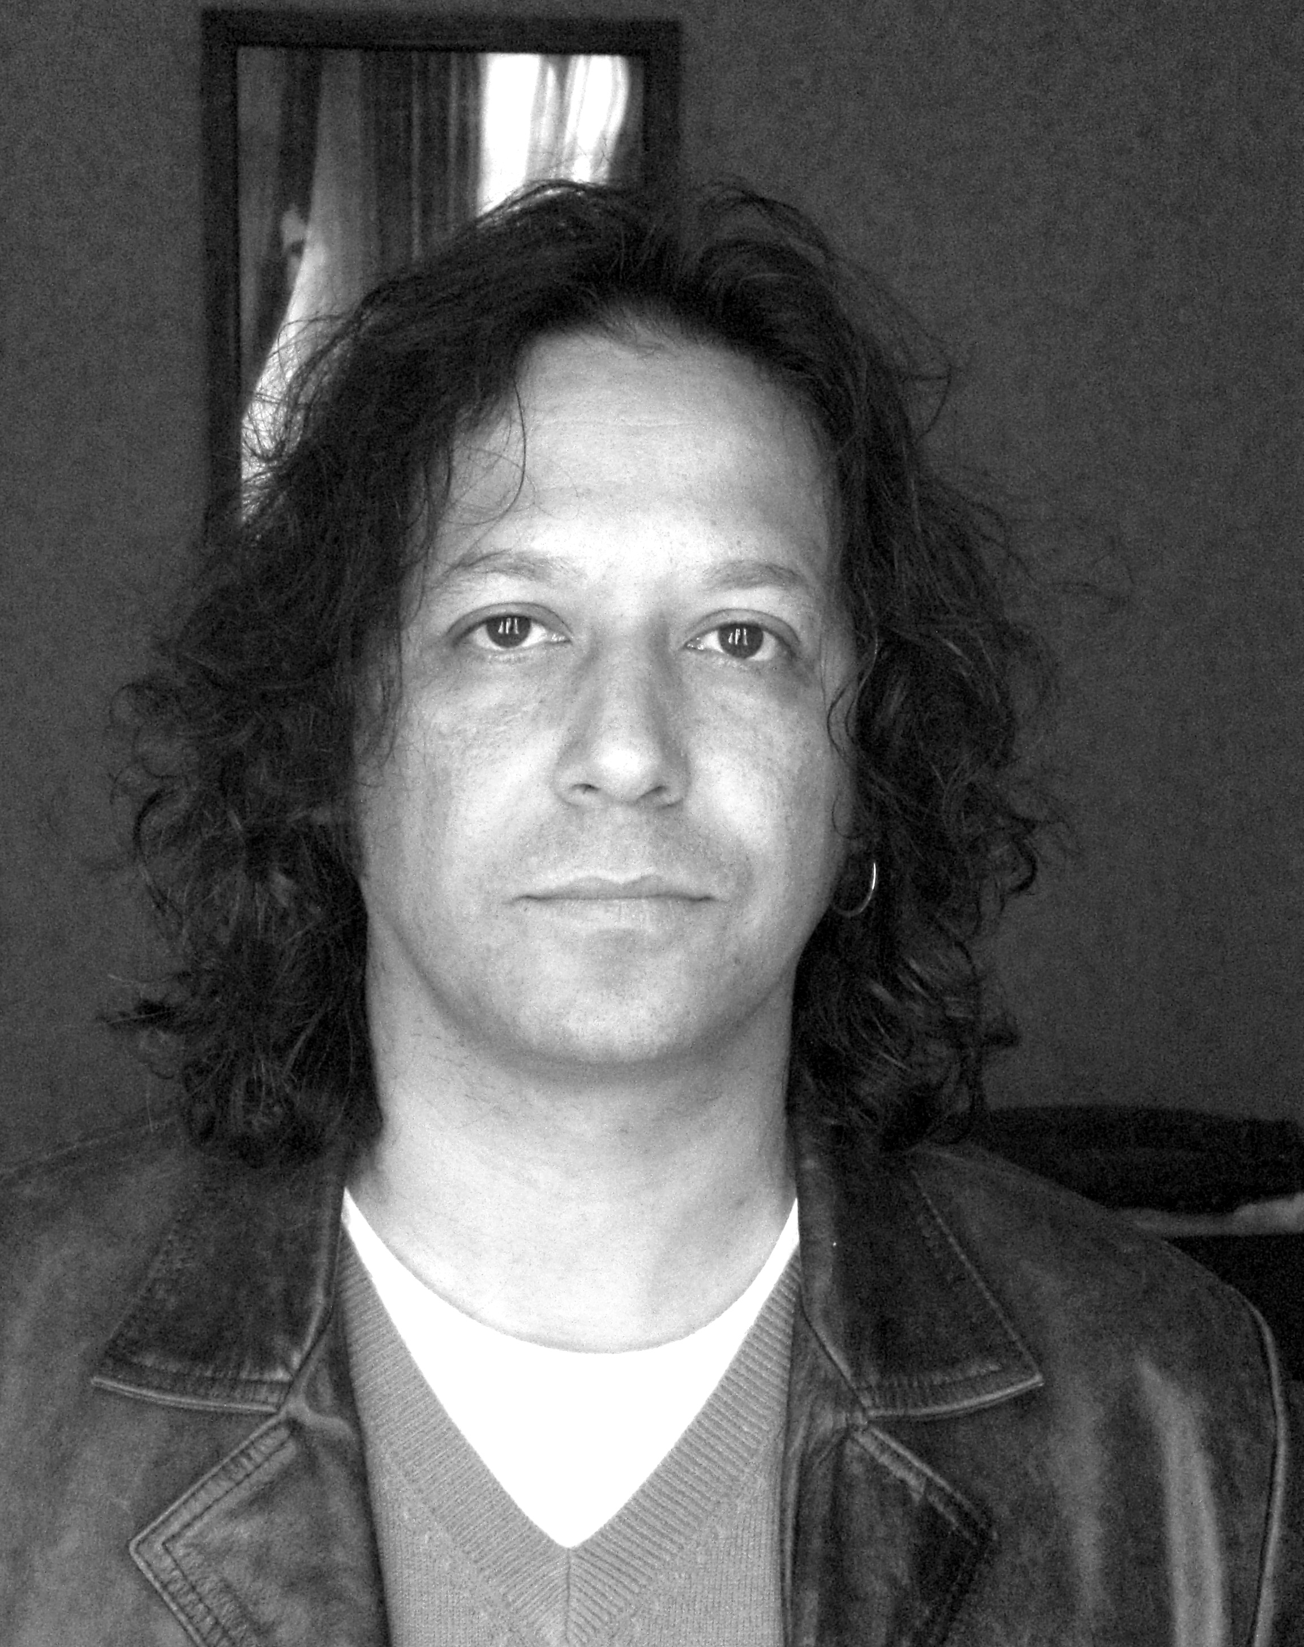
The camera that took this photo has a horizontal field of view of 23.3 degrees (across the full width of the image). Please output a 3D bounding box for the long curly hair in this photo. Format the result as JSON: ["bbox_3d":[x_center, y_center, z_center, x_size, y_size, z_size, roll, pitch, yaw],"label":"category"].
[{"bbox_3d":[-0.020,-0.045,0.950,0.280,0.295,0.235,1,3,-2],"label":"long curly hair"}]

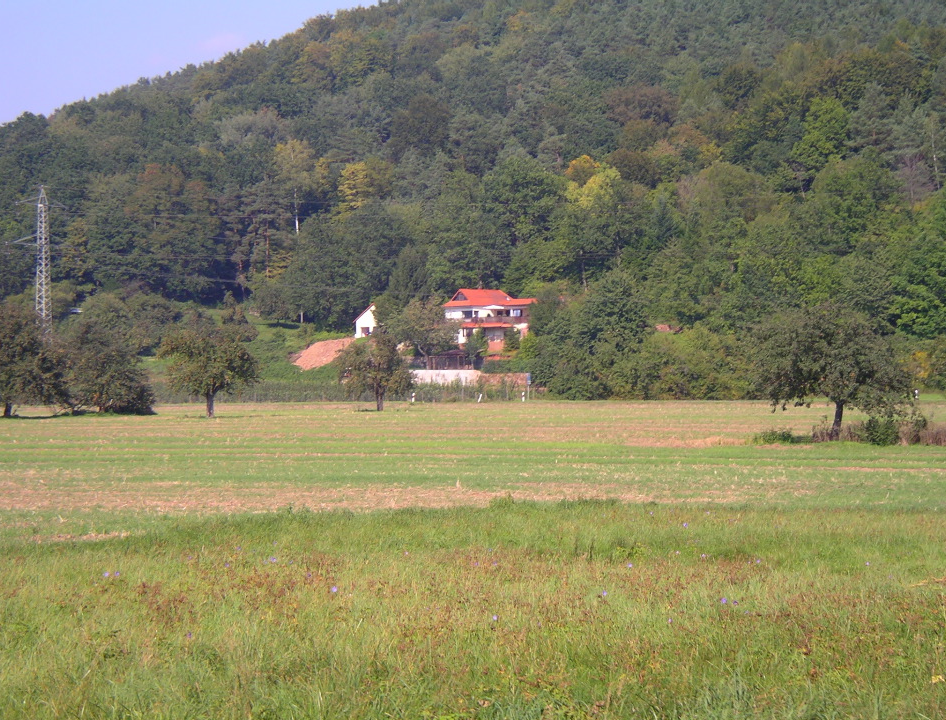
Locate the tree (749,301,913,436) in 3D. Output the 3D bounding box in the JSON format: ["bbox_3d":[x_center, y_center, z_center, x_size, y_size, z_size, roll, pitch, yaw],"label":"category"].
[{"bbox_3d":[13.300,0.455,107.000,5.900,5.050,5.600,0,0,0],"label":"tree"}]

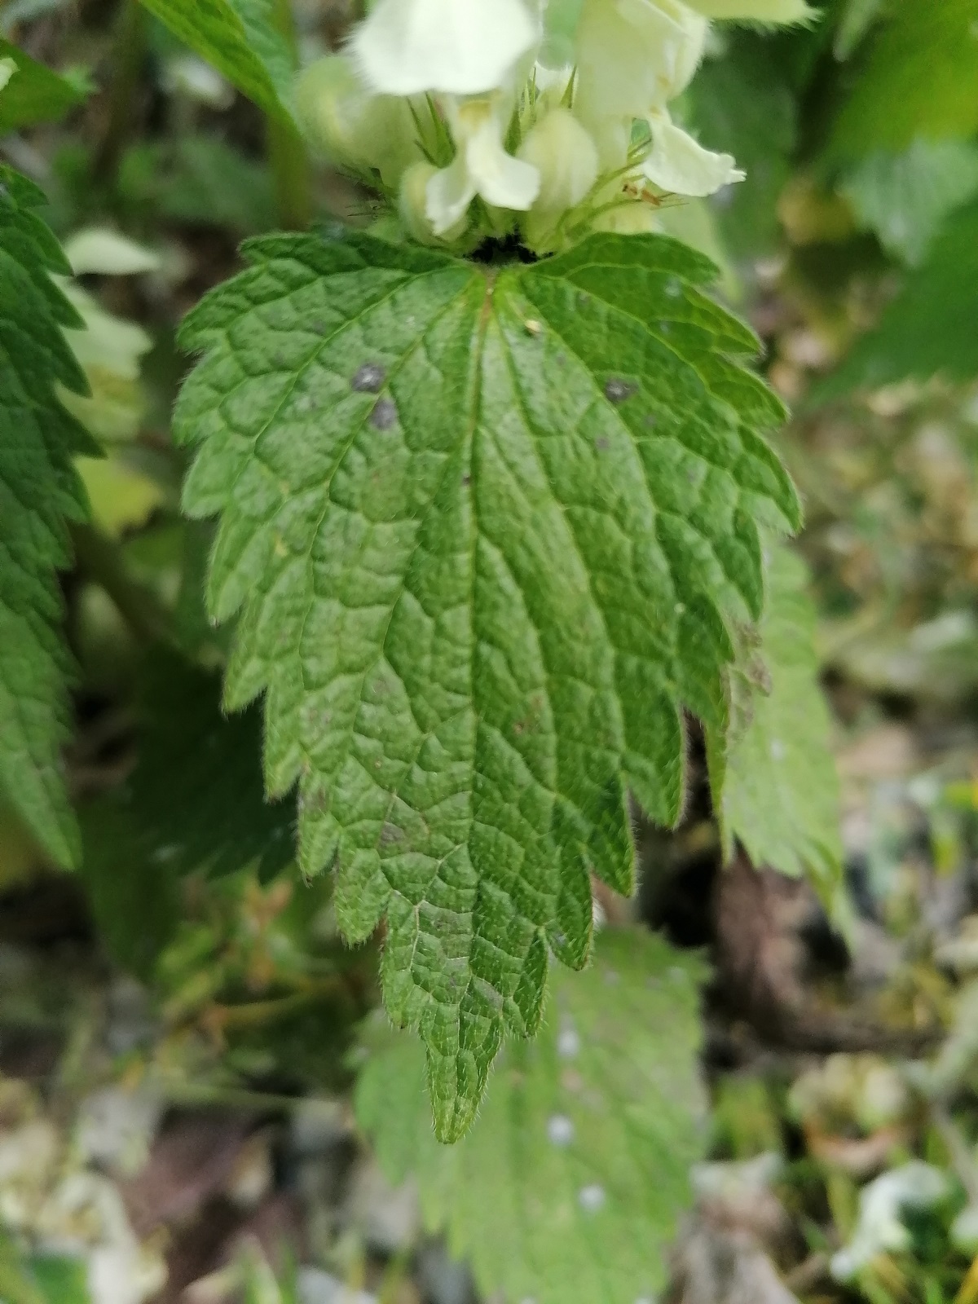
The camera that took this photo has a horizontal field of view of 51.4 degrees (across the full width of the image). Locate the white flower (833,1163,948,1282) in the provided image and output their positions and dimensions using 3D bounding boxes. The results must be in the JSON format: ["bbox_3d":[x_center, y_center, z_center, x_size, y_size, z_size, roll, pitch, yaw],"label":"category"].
[{"bbox_3d":[0.075,0.107,0.190,0.022,0.018,0.020,23,41,30],"label":"white flower"}]

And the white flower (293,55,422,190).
[{"bbox_3d":[-0.013,-0.052,0.100,0.014,0.014,0.012,-14,37,-19],"label":"white flower"}]

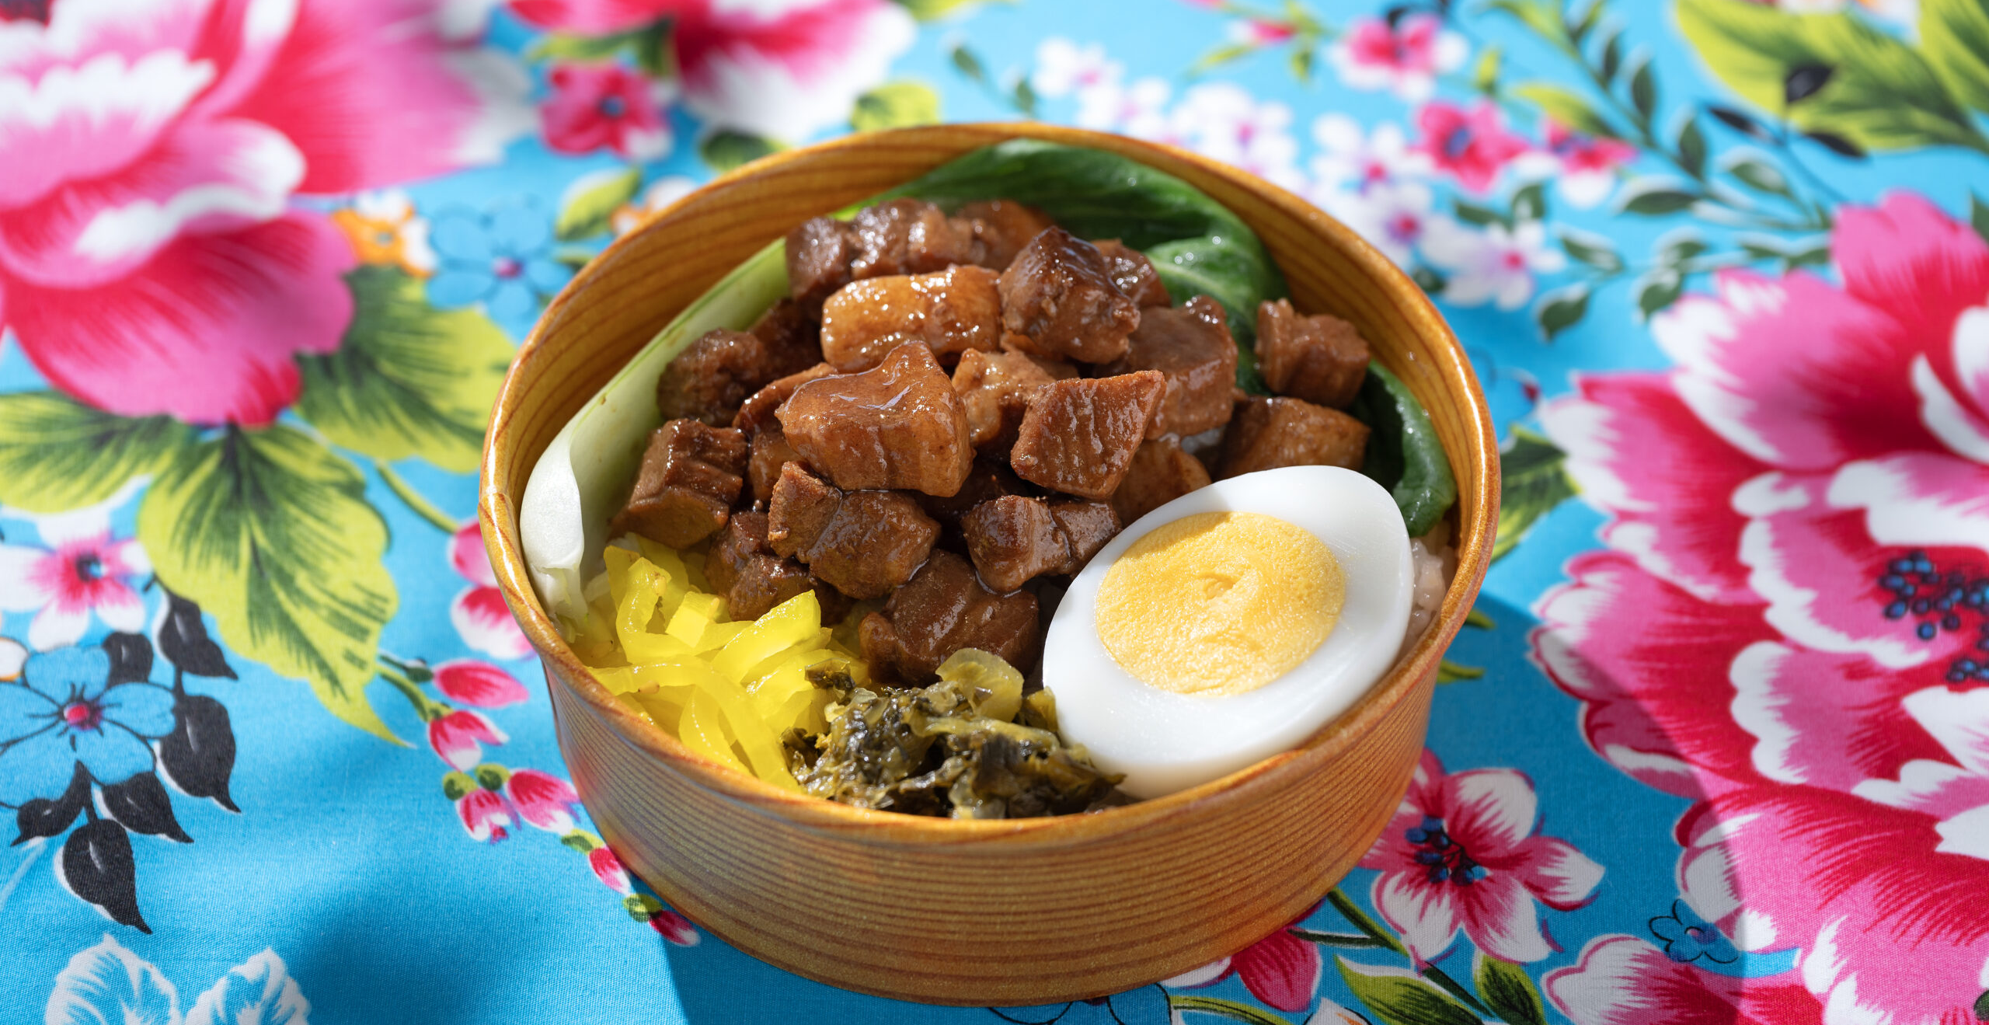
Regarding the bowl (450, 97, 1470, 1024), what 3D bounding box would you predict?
[{"bbox_3d":[-0.001,0.007,0.914,0.138,0.039,0.138,0,45,0],"label":"bowl"}]

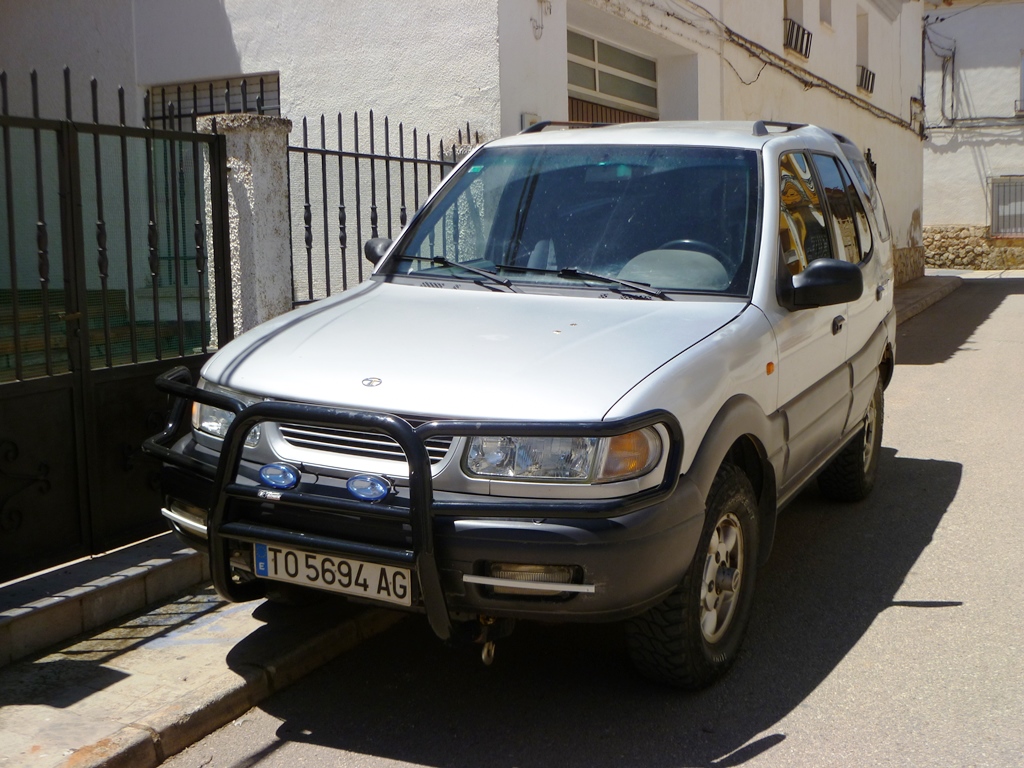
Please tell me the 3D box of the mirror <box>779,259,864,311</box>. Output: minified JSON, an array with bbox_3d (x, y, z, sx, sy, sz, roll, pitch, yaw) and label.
[{"bbox_3d":[1.125,-0.359,4.161,0.250,0.185,0.160,6,11,26],"label":"mirror"}]

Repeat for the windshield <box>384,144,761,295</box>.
[{"bbox_3d":[0.258,-0.665,4.496,1.540,0.120,0.810,6,52,26],"label":"windshield"}]

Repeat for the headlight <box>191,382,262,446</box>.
[{"bbox_3d":[-0.897,0.070,3.633,0.510,0.175,0.170,9,13,41],"label":"headlight"}]

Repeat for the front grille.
[{"bbox_3d":[-0.432,0.146,3.262,0.600,0.135,0.090,6,11,26],"label":"front grille"}]

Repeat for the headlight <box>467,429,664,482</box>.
[{"bbox_3d":[0.150,0.176,3.118,0.510,0.175,0.170,3,10,11],"label":"headlight"}]

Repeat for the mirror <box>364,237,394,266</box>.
[{"bbox_3d":[-0.556,-0.535,4.994,0.250,0.185,0.160,6,11,26],"label":"mirror"}]

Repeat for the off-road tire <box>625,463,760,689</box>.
[{"bbox_3d":[0.610,0.626,3.832,0.235,0.740,0.740,6,11,29],"label":"off-road tire"}]

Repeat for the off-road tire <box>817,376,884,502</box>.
[{"bbox_3d":[1.810,0.247,6.161,0.235,0.740,0.740,6,11,26],"label":"off-road tire"}]

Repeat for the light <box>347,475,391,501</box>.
[{"bbox_3d":[-0.373,0.273,3.073,0.132,0.076,0.075,6,11,26],"label":"light"}]

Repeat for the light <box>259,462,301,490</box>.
[{"bbox_3d":[-0.635,0.247,3.202,0.132,0.076,0.075,6,11,26],"label":"light"}]

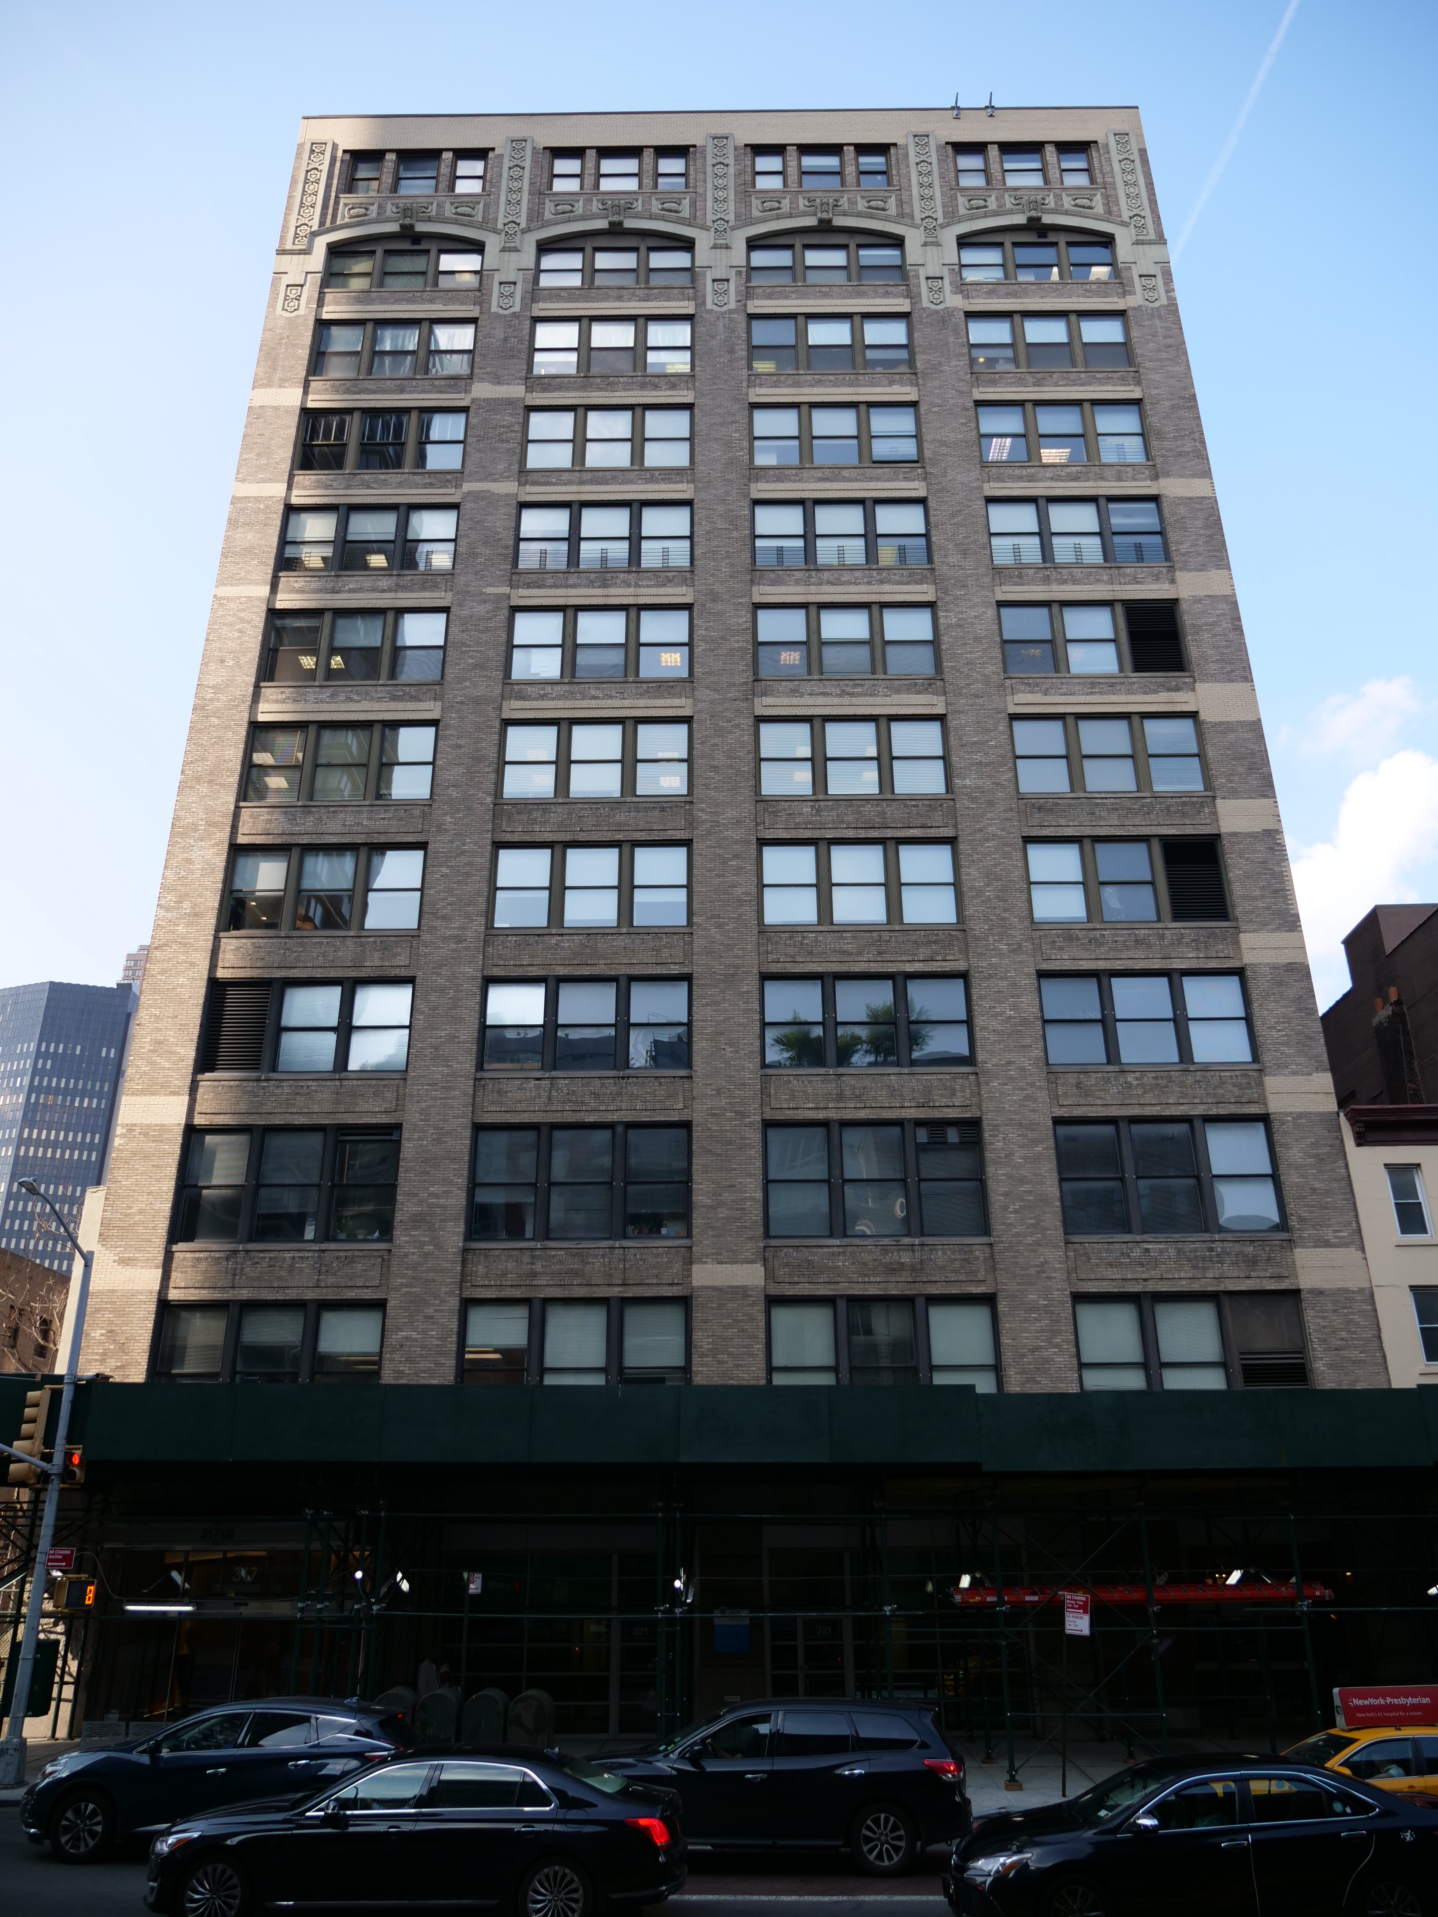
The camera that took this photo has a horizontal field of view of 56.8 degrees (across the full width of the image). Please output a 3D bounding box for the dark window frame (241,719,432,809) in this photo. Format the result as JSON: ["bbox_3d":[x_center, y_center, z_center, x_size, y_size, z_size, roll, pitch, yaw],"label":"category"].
[{"bbox_3d":[-9.739,-5.030,34.225,4.813,2.586,0.200,-1,-24,1],"label":"dark window frame"}]

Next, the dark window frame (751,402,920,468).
[{"bbox_3d":[3.348,-15.158,38.461,4.788,2.424,0.200,-1,-24,1],"label":"dark window frame"}]

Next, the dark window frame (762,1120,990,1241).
[{"bbox_3d":[3.468,4.947,29.705,4.834,2.679,0.200,-1,-24,1],"label":"dark window frame"}]

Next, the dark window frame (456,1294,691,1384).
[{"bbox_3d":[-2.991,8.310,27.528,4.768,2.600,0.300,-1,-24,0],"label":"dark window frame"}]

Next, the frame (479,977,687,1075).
[{"bbox_3d":[-3.119,1.552,31.271,4.776,2.357,0.200,-1,-24,1],"label":"frame"}]

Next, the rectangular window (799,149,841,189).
[{"bbox_3d":[3.288,-25.557,42.991,1.240,1.823,0.200,-1,-24,1],"label":"rectangular window"}]

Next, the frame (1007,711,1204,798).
[{"bbox_3d":[9.678,-5.152,33.256,4.630,2.485,0.300,-1,-24,0],"label":"frame"}]

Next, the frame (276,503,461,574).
[{"bbox_3d":[-9.517,-11.426,36.173,4.727,2.509,0.300,-1,-24,0],"label":"frame"}]

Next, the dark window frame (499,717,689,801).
[{"bbox_3d":[-3.117,-5.075,33.713,4.747,2.428,0.220,-1,-24,0],"label":"dark window frame"}]

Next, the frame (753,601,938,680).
[{"bbox_3d":[3.265,-8.302,34.689,4.730,2.506,0.300,-1,-24,0],"label":"frame"}]

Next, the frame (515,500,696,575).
[{"bbox_3d":[-3.206,-11.797,37.085,4.935,2.510,0.200,-1,-24,1],"label":"frame"}]

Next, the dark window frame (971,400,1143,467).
[{"bbox_3d":[10.184,-15.680,39.611,4.828,2.704,0.200,0,-24,0],"label":"dark window frame"}]

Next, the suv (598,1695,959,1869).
[{"bbox_3d":[0.548,10.223,16.661,5.000,1.770,1.950,0,-24,0],"label":"suv"}]

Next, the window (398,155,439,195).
[{"bbox_3d":[-10.107,-26.281,44.544,1.228,2.054,0.200,0,-24,0],"label":"window"}]

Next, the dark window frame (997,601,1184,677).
[{"bbox_3d":[9.748,-8.428,35.029,4.636,2.441,0.220,-1,-24,0],"label":"dark window frame"}]

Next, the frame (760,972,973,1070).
[{"bbox_3d":[3.521,1.501,32.096,5.009,2.474,0.200,0,-24,0],"label":"frame"}]

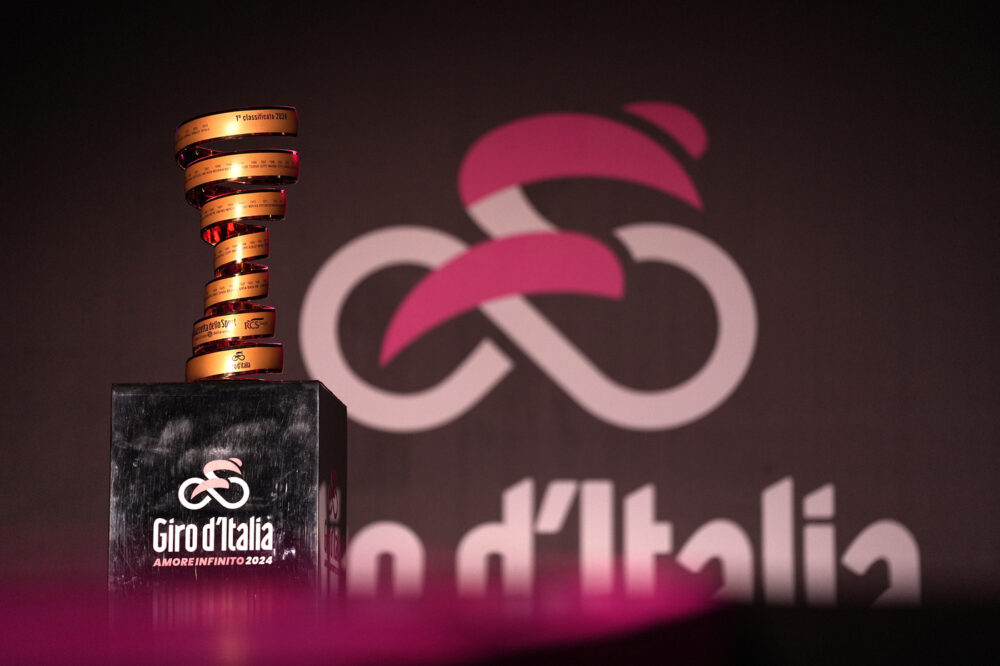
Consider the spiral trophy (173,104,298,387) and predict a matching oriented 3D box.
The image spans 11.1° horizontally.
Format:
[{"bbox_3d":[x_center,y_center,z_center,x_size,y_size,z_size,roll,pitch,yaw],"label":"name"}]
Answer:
[{"bbox_3d":[-0.493,-0.152,9.600,0.228,0.538,0.226,0,-7,-4],"label":"spiral trophy"}]

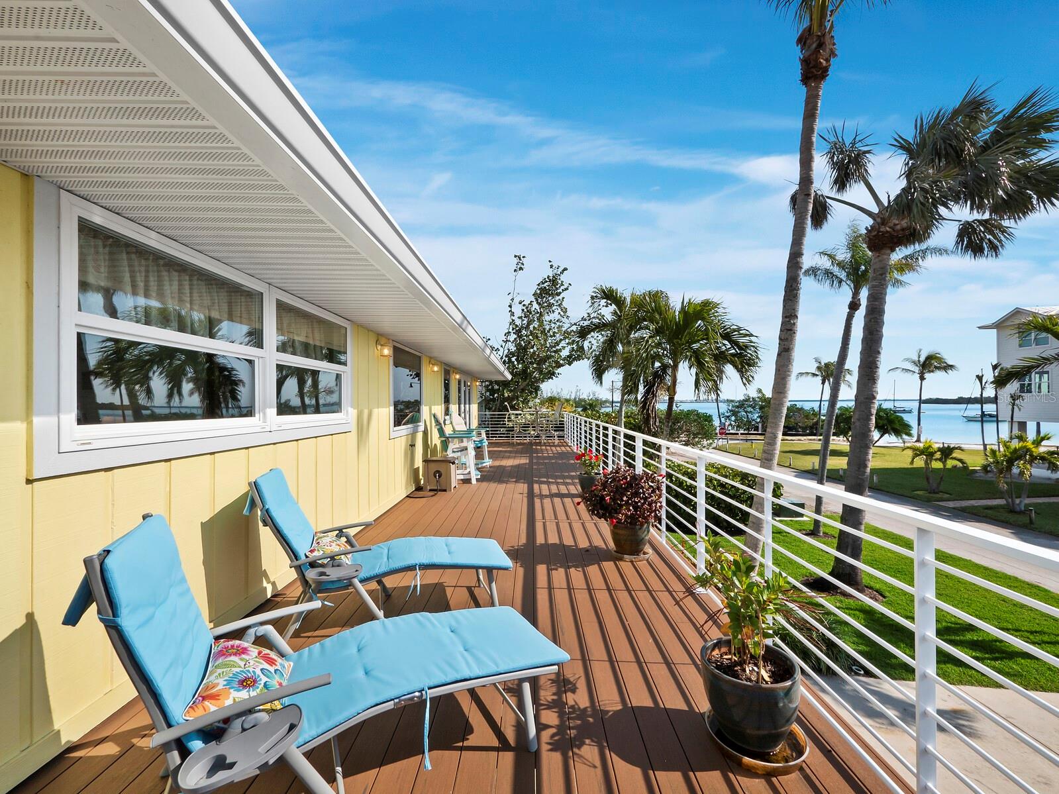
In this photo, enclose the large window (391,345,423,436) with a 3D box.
[{"bbox_3d":[-1.787,-0.070,6.430,0.100,1.300,1.780,0,-1,0],"label":"large window"}]

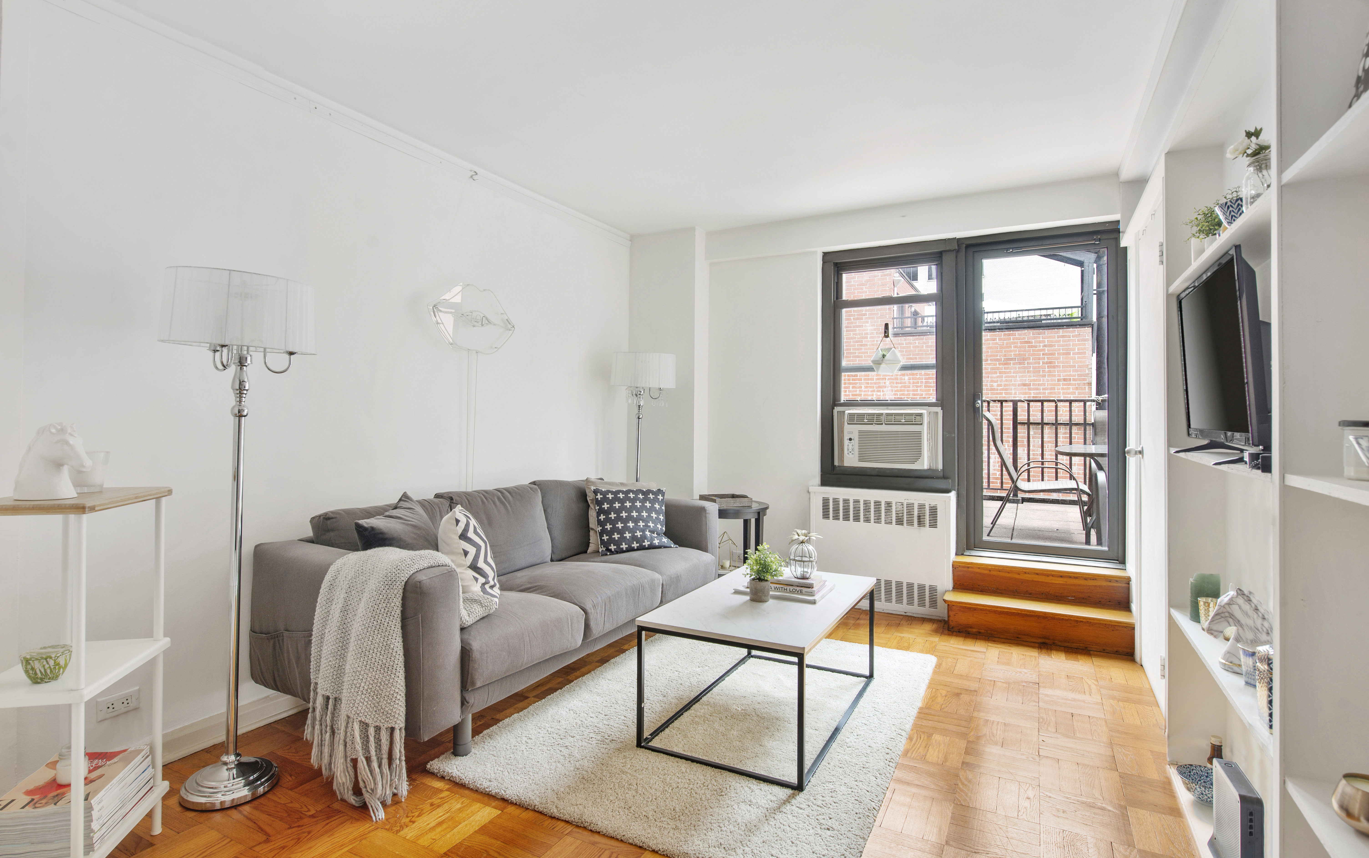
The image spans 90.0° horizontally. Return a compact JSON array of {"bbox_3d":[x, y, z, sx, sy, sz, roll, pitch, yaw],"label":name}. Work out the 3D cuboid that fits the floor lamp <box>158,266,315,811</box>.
[{"bbox_3d":[-1.444,0.340,2.214,0.429,1.642,0.429,1,1,27],"label":"floor lamp"}]

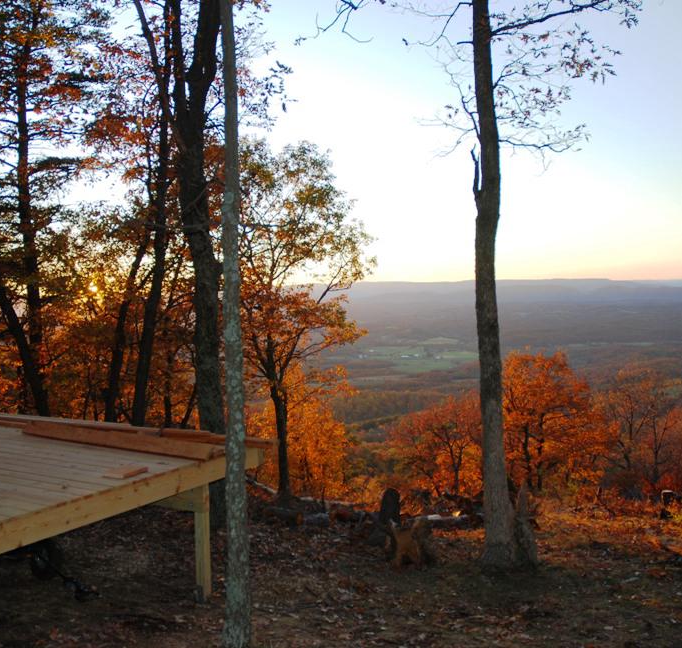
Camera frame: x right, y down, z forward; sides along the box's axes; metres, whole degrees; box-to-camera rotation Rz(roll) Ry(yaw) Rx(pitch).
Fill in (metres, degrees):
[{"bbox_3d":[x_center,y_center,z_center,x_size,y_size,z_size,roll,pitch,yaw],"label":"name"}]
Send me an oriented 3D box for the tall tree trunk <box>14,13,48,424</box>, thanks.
[{"bbox_3d":[-5.406,-1.488,12.800,0.280,7.870,0.280,-3,0,0],"label":"tall tree trunk"}]

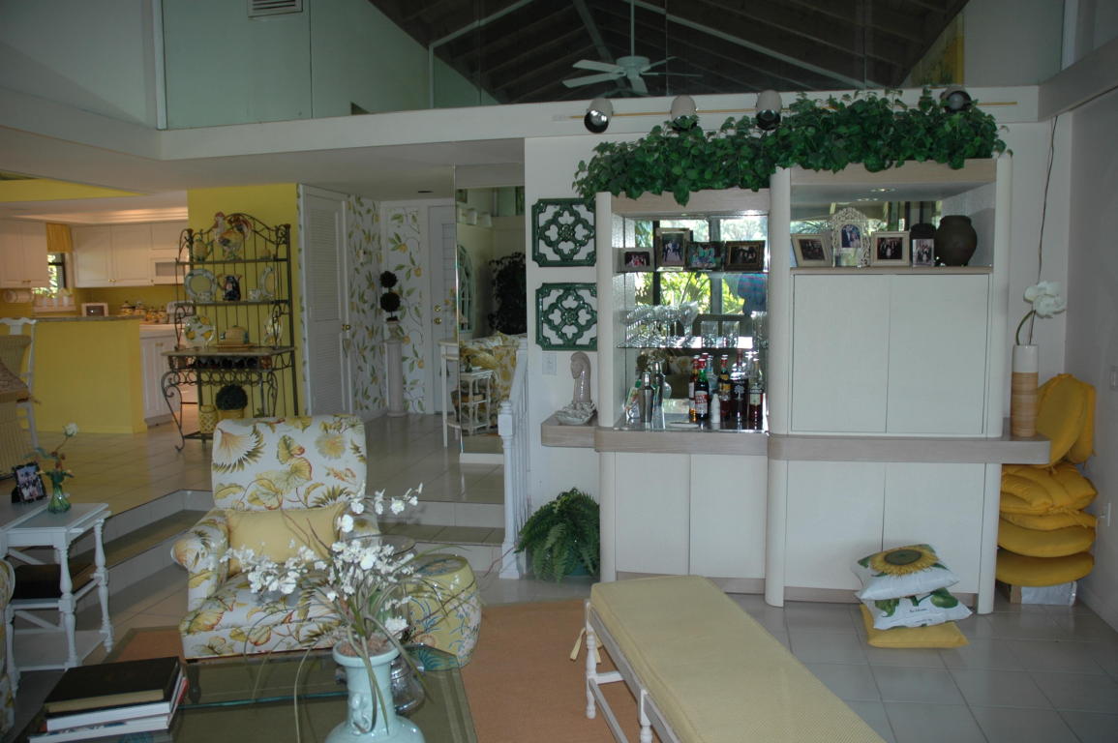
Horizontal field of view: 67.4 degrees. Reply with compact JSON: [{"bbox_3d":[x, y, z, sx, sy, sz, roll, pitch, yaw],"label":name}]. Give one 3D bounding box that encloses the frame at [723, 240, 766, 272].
[{"bbox_3d":[0.982,-0.607,4.428,0.205,0.161,0.030,1,-3,17],"label":"frame"}]

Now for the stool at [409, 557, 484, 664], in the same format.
[{"bbox_3d":[-0.497,1.023,3.577,0.330,0.435,0.330,0,6,11],"label":"stool"}]

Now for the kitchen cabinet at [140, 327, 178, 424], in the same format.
[{"bbox_3d":[-4.005,0.033,7.824,0.580,0.914,0.450,0,7,9],"label":"kitchen cabinet"}]

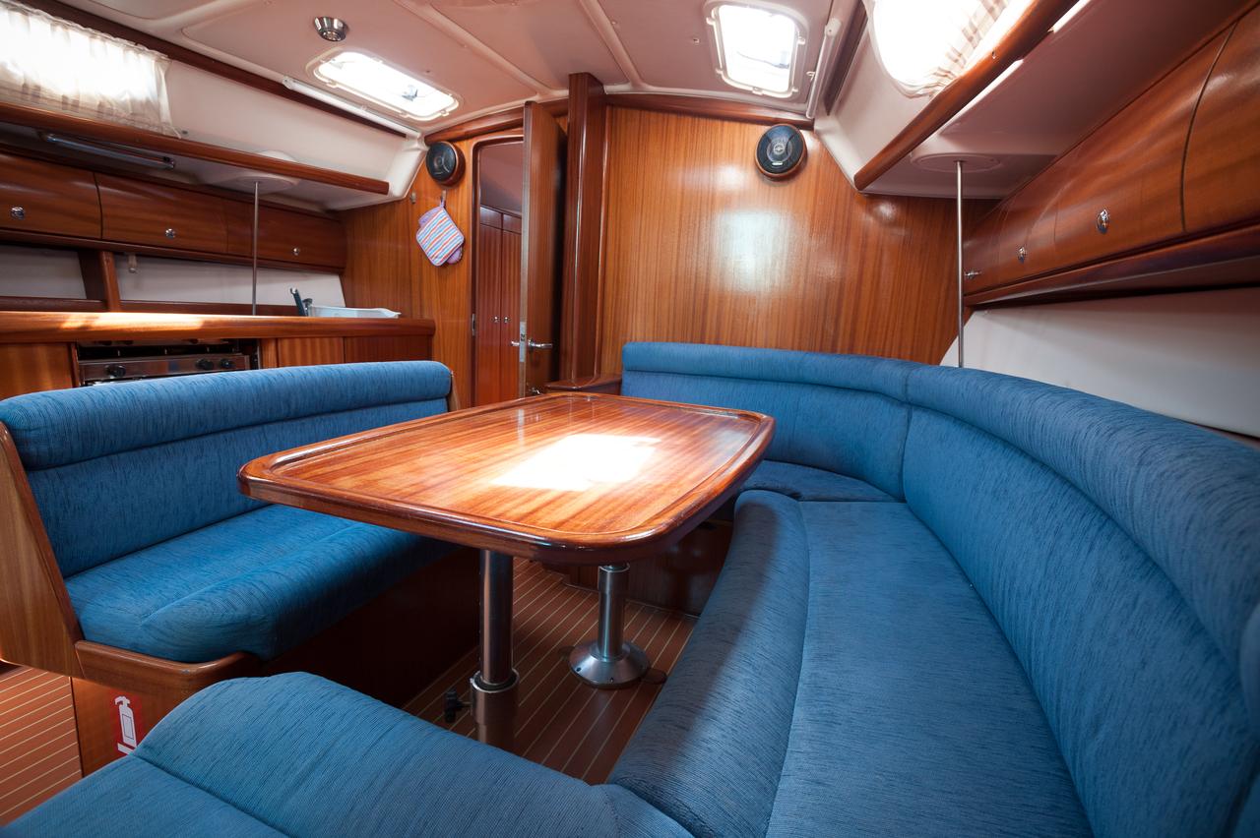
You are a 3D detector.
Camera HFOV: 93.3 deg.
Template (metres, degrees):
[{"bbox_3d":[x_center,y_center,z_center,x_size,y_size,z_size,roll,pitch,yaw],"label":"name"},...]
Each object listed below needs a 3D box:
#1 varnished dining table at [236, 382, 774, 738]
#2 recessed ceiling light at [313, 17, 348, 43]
[{"bbox_3d":[-0.143,0.394,1.397,0.797,0.738,1.140,7,12,21],"label":"varnished dining table"},{"bbox_3d":[-0.942,-1.226,1.879,0.101,0.038,0.101,-1,9,0],"label":"recessed ceiling light"}]

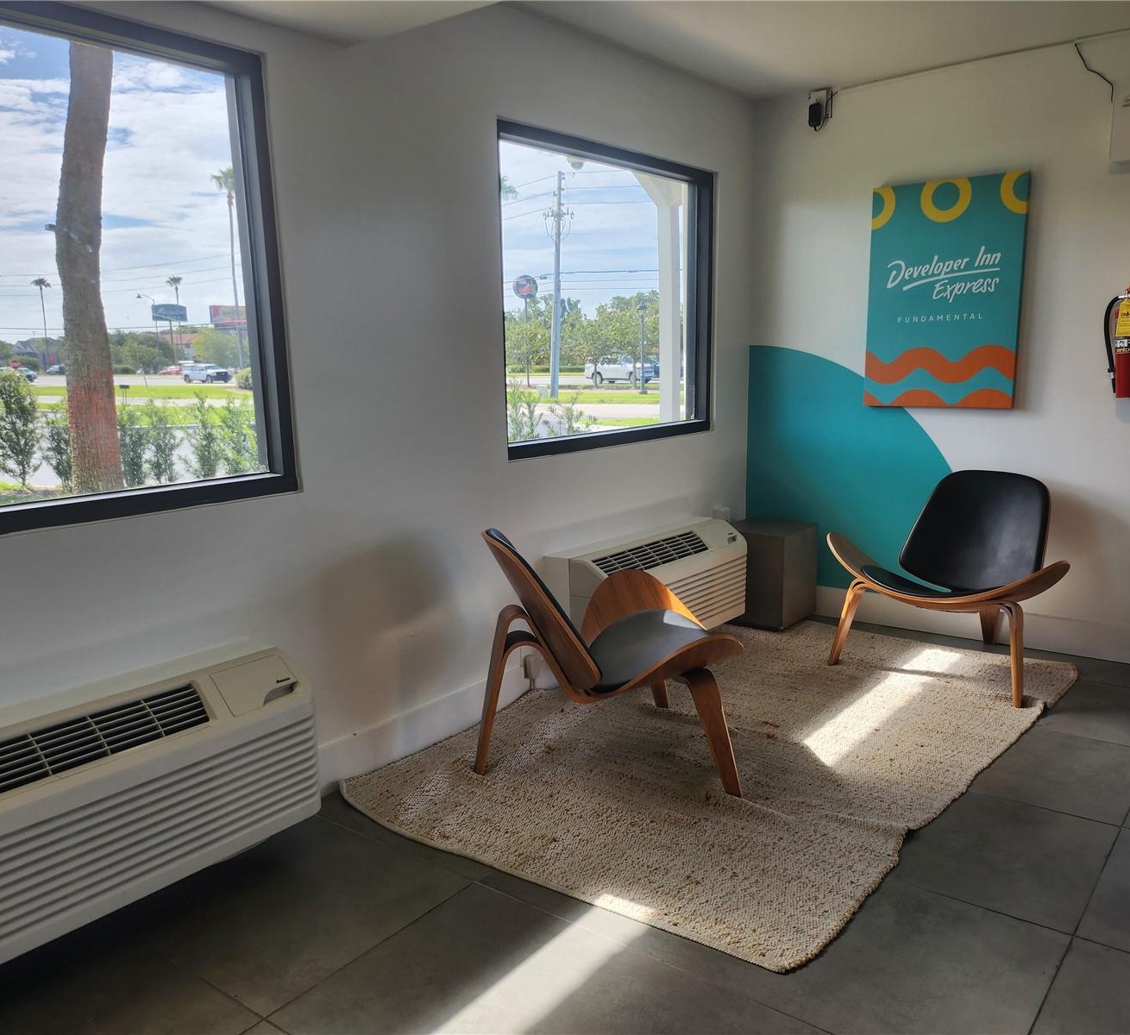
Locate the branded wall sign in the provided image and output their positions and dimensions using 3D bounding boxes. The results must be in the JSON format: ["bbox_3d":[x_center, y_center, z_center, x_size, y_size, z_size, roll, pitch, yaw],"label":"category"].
[{"bbox_3d":[1.591,-0.930,4.031,0.620,0.927,0.038,7,13,38],"label":"branded wall sign"}]

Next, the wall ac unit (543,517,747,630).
[{"bbox_3d":[0.364,0.285,3.900,0.285,0.420,1.060,7,13,38],"label":"wall ac unit"}]

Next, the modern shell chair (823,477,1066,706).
[{"bbox_3d":[1.556,0.214,3.772,0.780,0.750,0.920,-11,14,-44],"label":"modern shell chair"}]

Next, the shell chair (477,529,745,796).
[{"bbox_3d":[0.084,0.394,2.957,0.790,0.750,0.920,-4,10,-12],"label":"shell chair"}]

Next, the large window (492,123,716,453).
[{"bbox_3d":[0.179,-0.866,3.824,0.110,1.130,1.400,7,13,38],"label":"large window"}]

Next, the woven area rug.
[{"bbox_3d":[0.669,0.688,3.342,1.500,0.025,2.430,7,13,38],"label":"woven area rug"}]

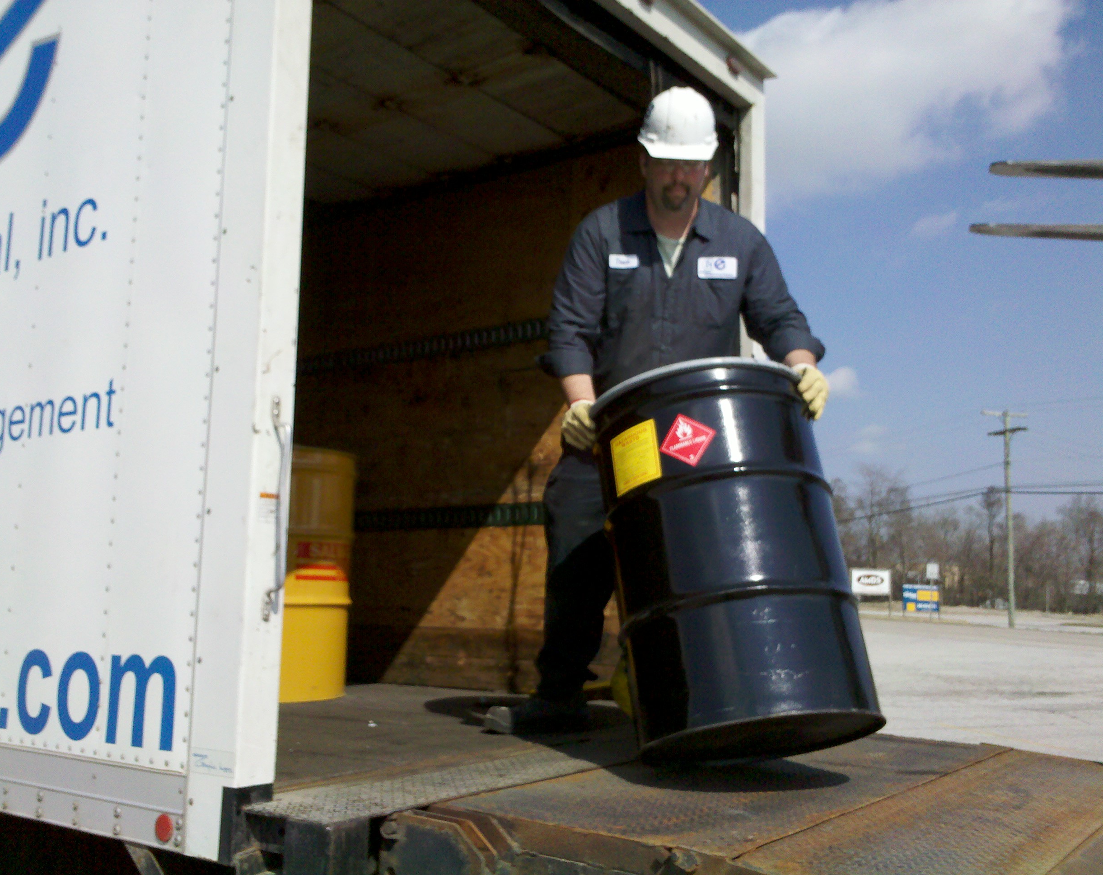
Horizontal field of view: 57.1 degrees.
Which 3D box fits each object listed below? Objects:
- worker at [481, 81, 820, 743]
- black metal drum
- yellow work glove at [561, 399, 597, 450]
[{"bbox_3d":[0.274,-0.012,3.080,0.920,1.900,0.780,0,-9,5],"label":"worker"},{"bbox_3d":[0.451,0.329,2.596,0.605,0.880,0.605,-5,-28,-3],"label":"black metal drum"},{"bbox_3d":[0.074,-0.035,2.830,0.110,0.150,0.130,5,-10,-30],"label":"yellow work glove"}]

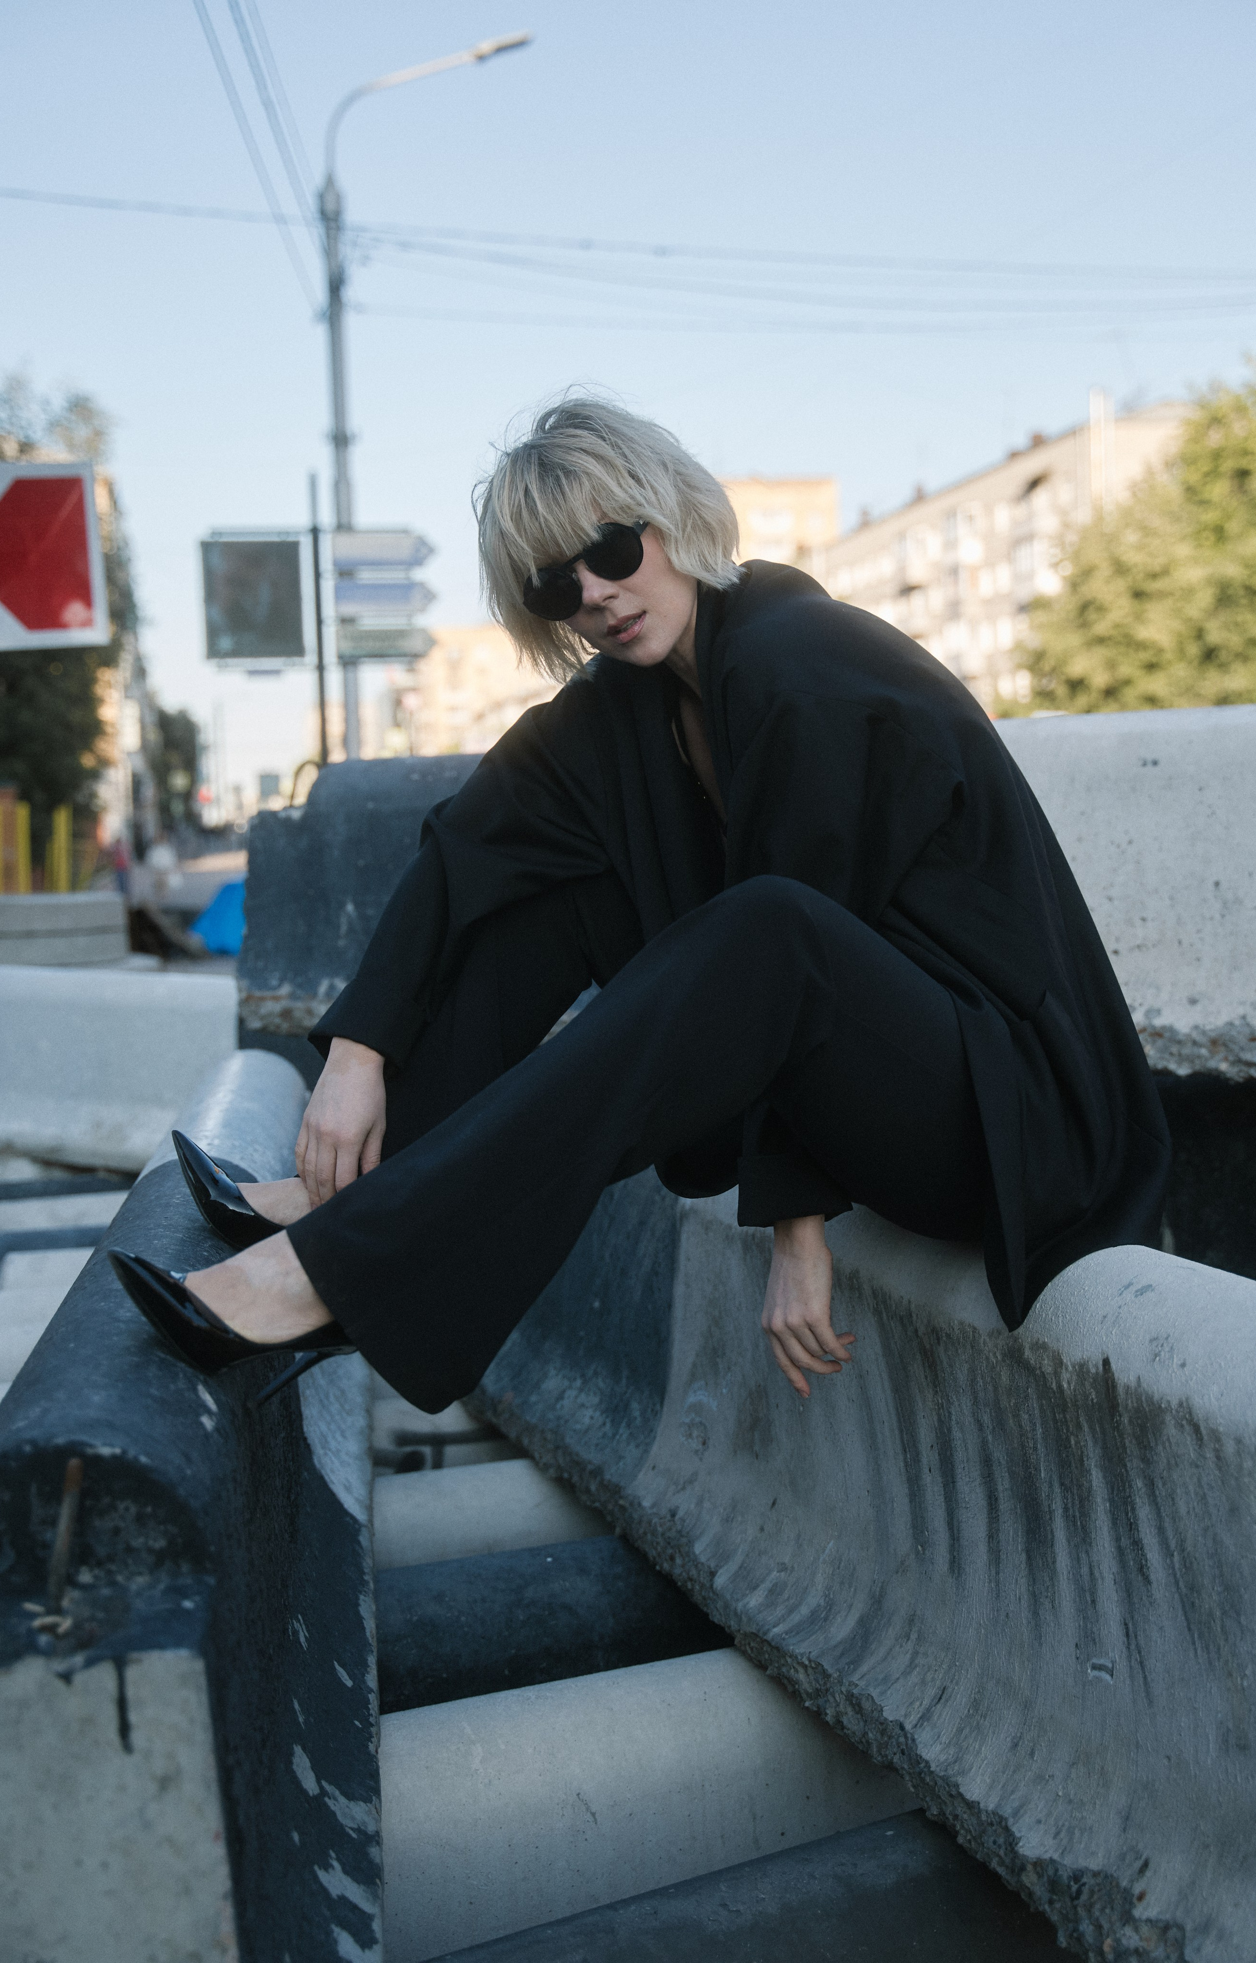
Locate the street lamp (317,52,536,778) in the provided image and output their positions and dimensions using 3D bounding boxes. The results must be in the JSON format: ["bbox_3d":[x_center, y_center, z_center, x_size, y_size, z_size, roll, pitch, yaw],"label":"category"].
[{"bbox_3d":[-2.211,-5.499,27.461,2.517,11.080,0.340,-2,4,-10],"label":"street lamp"}]

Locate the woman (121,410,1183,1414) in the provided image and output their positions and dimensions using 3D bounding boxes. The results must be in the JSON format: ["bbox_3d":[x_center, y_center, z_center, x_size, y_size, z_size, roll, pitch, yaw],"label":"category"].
[{"bbox_3d":[-0.003,-0.095,2.142,1.018,0.859,0.763,-4,5,-28],"label":"woman"}]

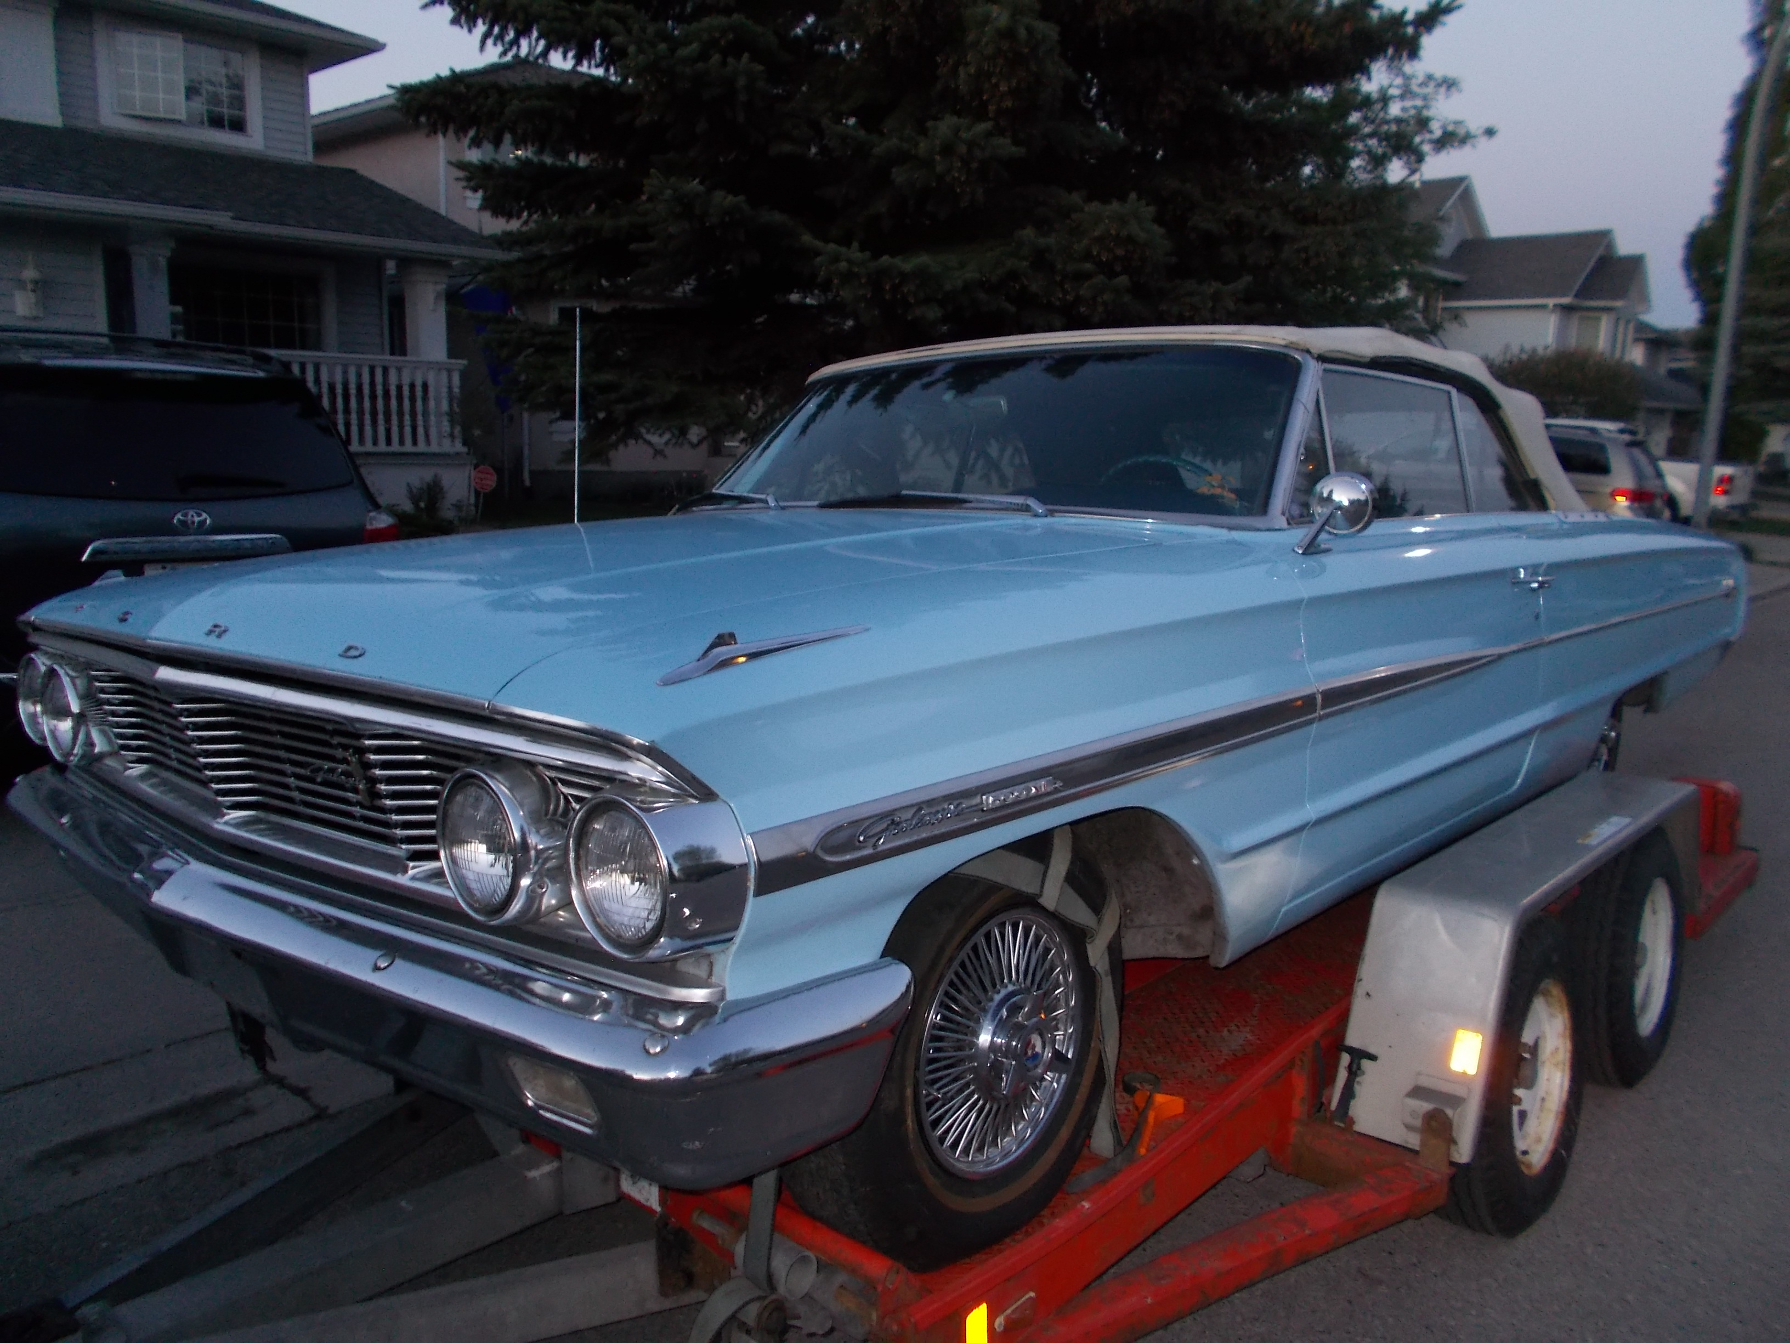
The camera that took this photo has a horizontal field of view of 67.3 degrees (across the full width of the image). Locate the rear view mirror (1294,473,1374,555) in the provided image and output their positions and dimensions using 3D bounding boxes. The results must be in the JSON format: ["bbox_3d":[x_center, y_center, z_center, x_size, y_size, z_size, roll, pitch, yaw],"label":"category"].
[{"bbox_3d":[0.726,-0.255,2.196,0.140,0.135,0.165,7,10,41],"label":"rear view mirror"}]

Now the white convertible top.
[{"bbox_3d":[0.872,-0.650,3.794,1.500,0.440,2.070,7,10,41],"label":"white convertible top"}]

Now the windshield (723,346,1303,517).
[{"bbox_3d":[0.159,-0.524,2.985,1.480,0.370,0.540,7,10,41],"label":"windshield"}]

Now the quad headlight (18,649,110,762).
[{"bbox_3d":[-1.454,0.056,2.352,0.395,0.180,0.145,7,10,41],"label":"quad headlight"}]

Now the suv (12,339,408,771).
[{"bbox_3d":[-4.358,-0.774,7.432,1.910,1.750,4.785,-5,9,-38],"label":"suv"}]

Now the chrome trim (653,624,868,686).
[{"bbox_3d":[-0.134,-0.021,1.421,0.055,0.060,0.330,7,10,41],"label":"chrome trim"}]

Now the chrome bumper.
[{"bbox_3d":[-0.853,0.326,1.929,1.980,0.235,0.410,7,10,41],"label":"chrome bumper"}]

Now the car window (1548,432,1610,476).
[{"bbox_3d":[6.524,-2.103,13.000,0.120,0.420,0.750,-7,10,-44],"label":"car window"}]

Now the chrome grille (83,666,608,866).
[{"bbox_3d":[-0.888,0.127,1.861,1.440,0.205,0.150,7,10,41],"label":"chrome grille"}]

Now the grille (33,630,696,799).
[{"bbox_3d":[-0.919,0.005,1.809,1.860,0.100,0.155,7,10,41],"label":"grille"}]

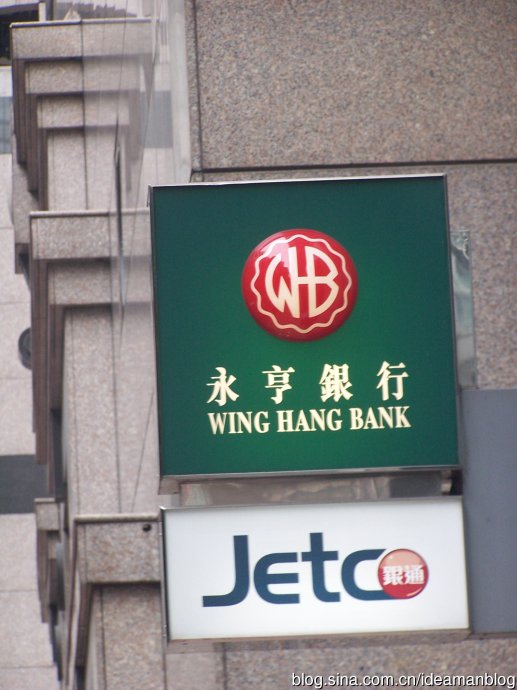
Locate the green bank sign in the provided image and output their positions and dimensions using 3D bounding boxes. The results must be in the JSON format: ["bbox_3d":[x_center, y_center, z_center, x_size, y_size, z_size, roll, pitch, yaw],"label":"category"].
[{"bbox_3d":[0.164,-0.039,12.260,1.080,1.086,0.250,-2,-12,-2],"label":"green bank sign"}]

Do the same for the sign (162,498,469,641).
[{"bbox_3d":[0.202,0.824,12.069,1.074,0.480,0.250,-2,-12,-2],"label":"sign"}]

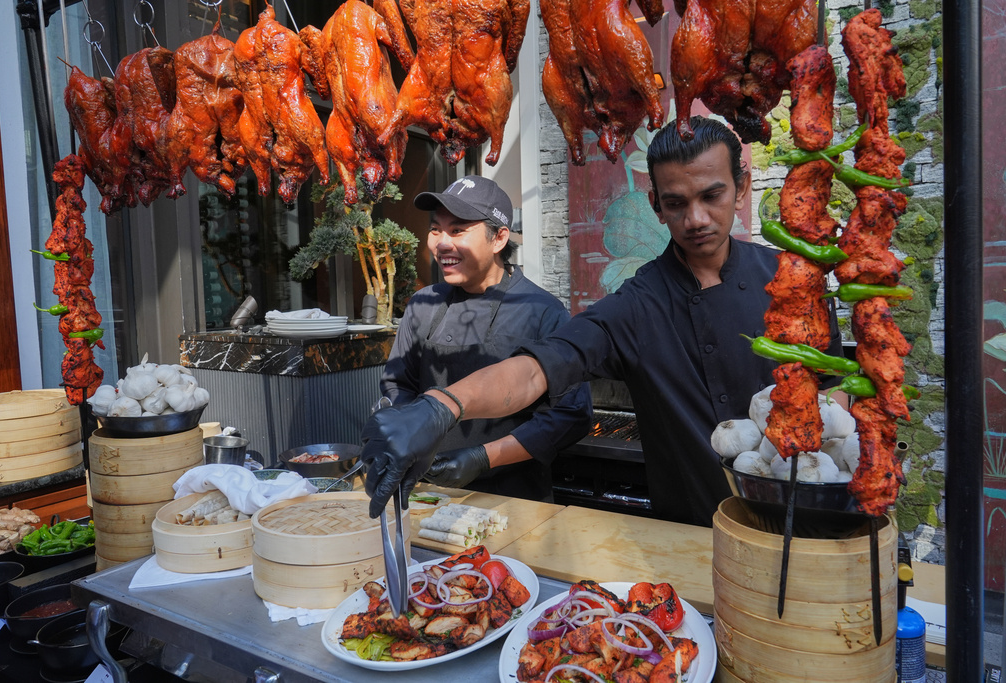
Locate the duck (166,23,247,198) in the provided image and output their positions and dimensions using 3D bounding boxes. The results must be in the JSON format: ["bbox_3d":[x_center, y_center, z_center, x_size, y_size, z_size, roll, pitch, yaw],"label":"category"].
[{"bbox_3d":[-0.615,-0.478,1.420,0.165,0.350,0.150,-3,4,-21],"label":"duck"}]

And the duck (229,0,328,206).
[{"bbox_3d":[-0.365,-0.389,1.120,0.138,0.312,0.125,-2,5,-6],"label":"duck"}]

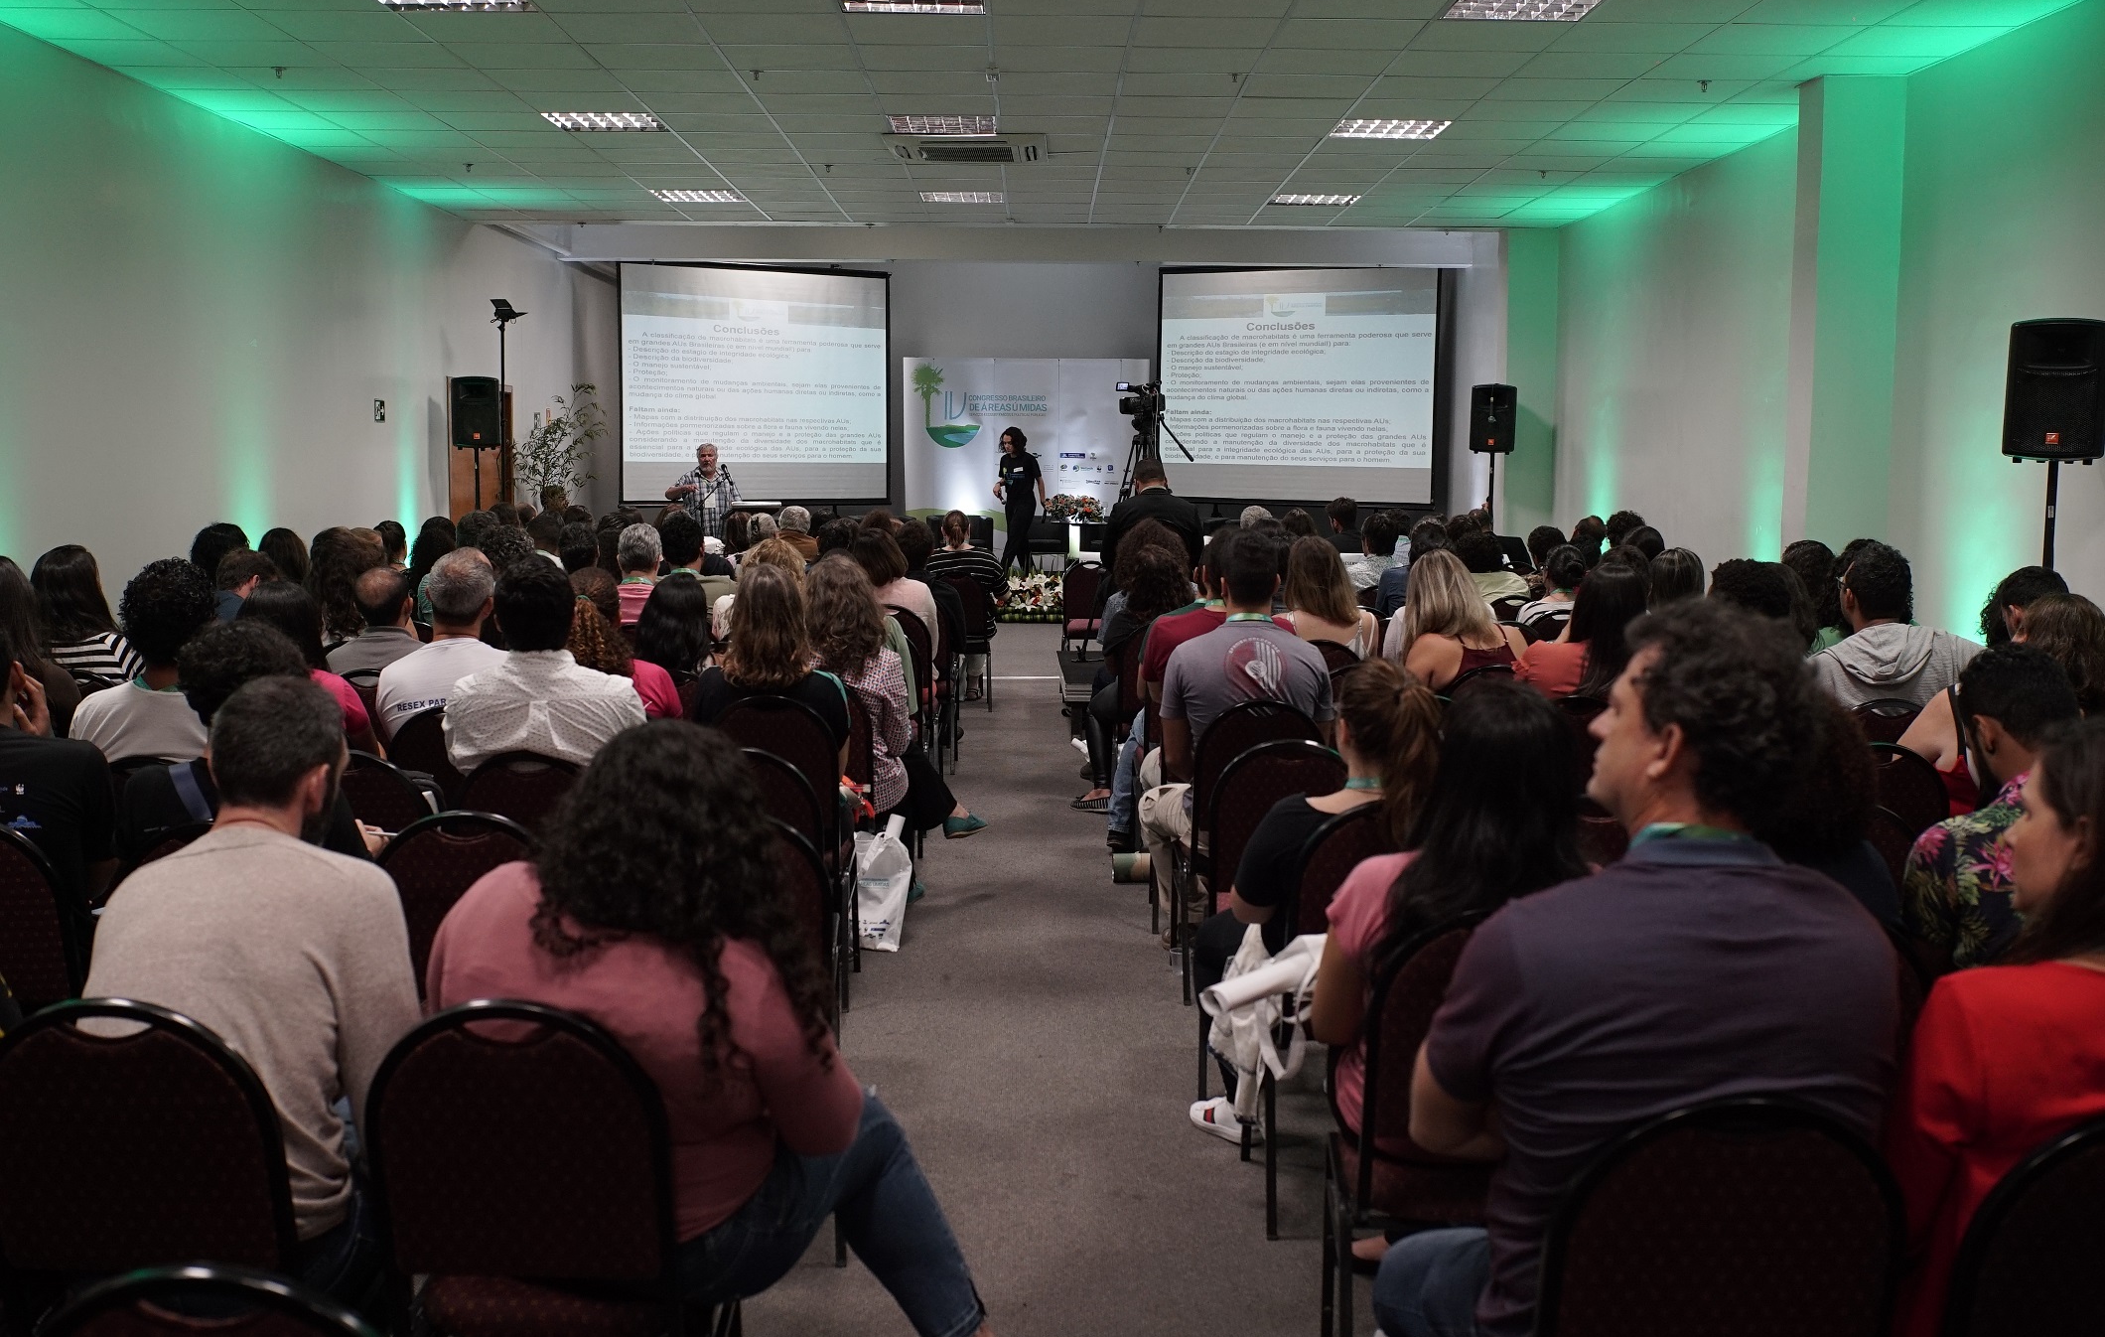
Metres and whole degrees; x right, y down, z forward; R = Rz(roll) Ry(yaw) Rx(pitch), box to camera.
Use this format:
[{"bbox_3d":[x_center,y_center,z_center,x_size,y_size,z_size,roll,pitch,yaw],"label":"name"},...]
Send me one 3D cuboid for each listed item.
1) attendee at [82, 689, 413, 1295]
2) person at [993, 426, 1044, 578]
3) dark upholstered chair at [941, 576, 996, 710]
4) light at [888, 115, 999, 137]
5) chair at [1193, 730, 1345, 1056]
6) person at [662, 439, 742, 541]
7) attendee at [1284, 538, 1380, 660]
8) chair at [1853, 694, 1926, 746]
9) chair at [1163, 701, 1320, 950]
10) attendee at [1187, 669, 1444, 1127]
[{"bbox_3d":[-1.174,0.662,3.204,0.530,1.333,0.780,0,6,0],"label":"attendee"},{"bbox_3d":[-0.339,-1.564,20.445,0.500,1.660,0.500,5,7,37],"label":"person"},{"bbox_3d":[-0.601,-0.197,13.074,0.450,0.905,0.540,0,6,0],"label":"dark upholstered chair"},{"bbox_3d":[-0.597,-3.041,11.413,0.620,0.070,0.620,0,6,-1],"label":"light"},{"bbox_3d":[0.622,0.628,5.616,0.450,0.940,0.560,0,6,0],"label":"chair"},{"bbox_3d":[-2.766,-0.968,16.466,0.600,1.720,0.420,0,6,-6],"label":"person"},{"bbox_3d":[1.047,0.104,8.263,0.450,1.290,0.800,0,6,-1],"label":"attendee"},{"bbox_3d":[2.473,0.515,6.299,0.440,0.890,0.550,0,6,-6],"label":"chair"},{"bbox_3d":[0.600,0.518,6.201,0.450,0.905,0.540,0,6,0],"label":"chair"},{"bbox_3d":[0.588,0.544,4.605,0.560,1.180,0.920,-1,6,-15],"label":"attendee"}]

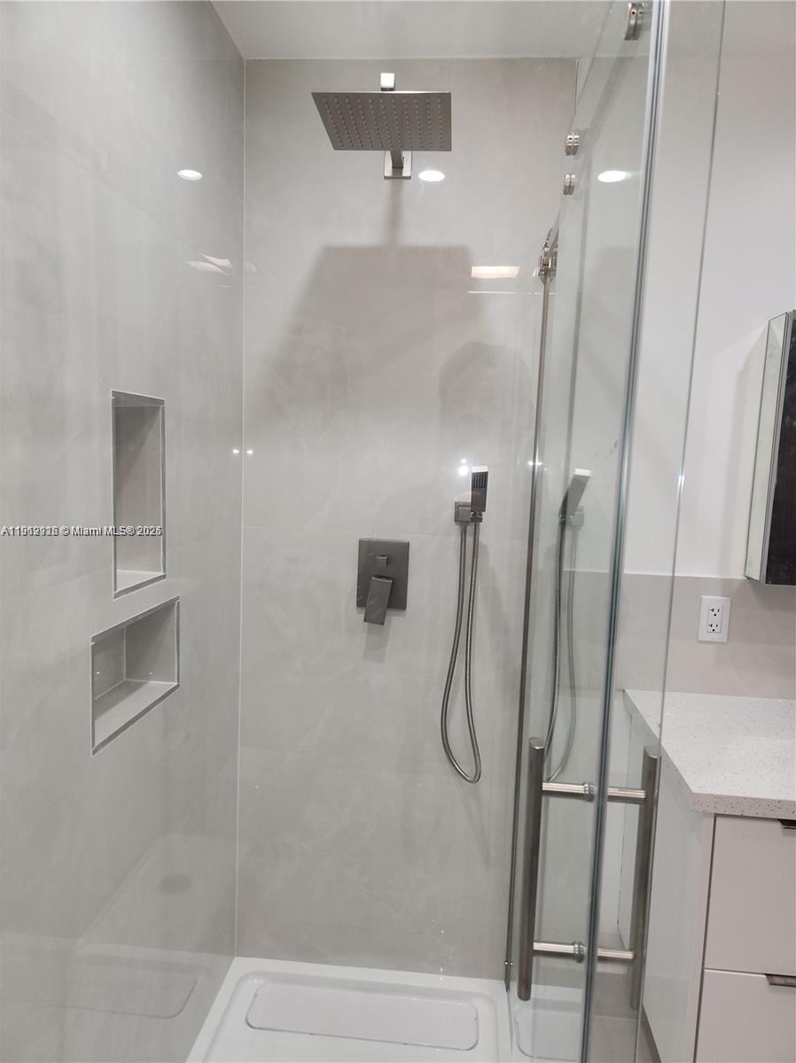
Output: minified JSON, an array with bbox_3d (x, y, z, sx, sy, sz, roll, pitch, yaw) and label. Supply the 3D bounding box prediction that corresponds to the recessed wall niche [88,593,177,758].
[{"bbox_3d":[-0.524,0.244,1.298,0.112,0.196,0.349,3,6,5],"label":"recessed wall niche"}]

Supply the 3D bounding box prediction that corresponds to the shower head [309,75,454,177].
[{"bbox_3d":[-0.013,-0.869,1.495,0.254,0.092,0.433,3,6,5],"label":"shower head"}]

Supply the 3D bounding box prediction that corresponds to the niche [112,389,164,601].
[{"bbox_3d":[-0.513,-0.070,1.266,0.112,0.346,0.210,3,6,5],"label":"niche"}]

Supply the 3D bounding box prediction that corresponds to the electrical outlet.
[{"bbox_3d":[0.787,0.219,1.756,0.070,0.114,0.010,3,6,5],"label":"electrical outlet"}]

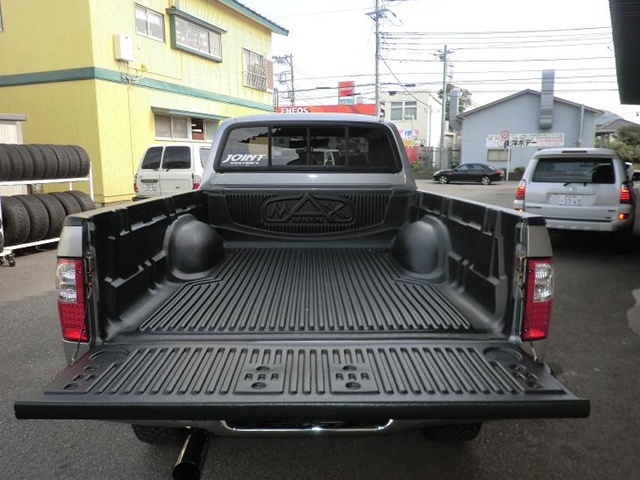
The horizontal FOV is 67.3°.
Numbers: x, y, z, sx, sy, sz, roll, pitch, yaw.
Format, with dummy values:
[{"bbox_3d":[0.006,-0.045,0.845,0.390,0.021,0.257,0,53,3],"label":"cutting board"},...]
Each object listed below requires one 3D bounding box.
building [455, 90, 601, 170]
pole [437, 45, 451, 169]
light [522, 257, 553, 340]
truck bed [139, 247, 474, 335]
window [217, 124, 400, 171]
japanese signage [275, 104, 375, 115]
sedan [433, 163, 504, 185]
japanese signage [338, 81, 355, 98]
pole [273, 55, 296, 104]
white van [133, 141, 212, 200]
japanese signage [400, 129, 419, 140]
[{"bbox_3d":[18.533,-9.687,45.418,11.600,7.291,11.000,2,9,13],"label":"building"},{"bbox_3d":[10.728,-11.057,41.783,1.050,11.284,0.600,0,9,0],"label":"pole"},{"bbox_3d":[0.751,0.205,1.655,0.090,0.285,0.065,-1,9,-2],"label":"light"},{"bbox_3d":[-0.073,0.194,2.493,1.180,0.055,1.570,-1,9,-2],"label":"truck bed"},{"bbox_3d":[-0.079,-0.633,3.286,1.250,0.331,0.070,-1,-7,-2],"label":"window"},{"bbox_3d":[0.466,-11.024,40.762,8.825,0.905,0.400,0,9,0],"label":"japanese signage"},{"bbox_3d":[9.910,-4.479,32.009,4.650,1.450,1.770,3,10,22],"label":"sedan"},{"bbox_3d":[2.551,-14.490,46.281,1.598,1.671,0.400,-1,9,-4],"label":"japanese signage"},{"bbox_3d":[-3.327,-11.649,45.721,2.000,11.419,0.700,0,9,0],"label":"pole"},{"bbox_3d":[-4.045,-1.880,14.986,1.870,1.980,4.800,-1,9,-2],"label":"white van"},{"bbox_3d":[7.287,-8.590,39.139,1.498,0.956,0.100,0,9,0],"label":"japanese signage"}]

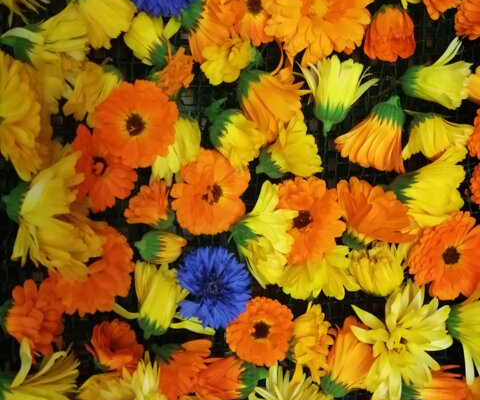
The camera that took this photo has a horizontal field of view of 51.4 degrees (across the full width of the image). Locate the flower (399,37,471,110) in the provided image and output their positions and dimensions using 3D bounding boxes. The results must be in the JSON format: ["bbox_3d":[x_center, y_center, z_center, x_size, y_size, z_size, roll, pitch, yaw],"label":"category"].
[{"bbox_3d":[0.115,-0.075,0.300,0.040,0.030,0.039,5,90,6],"label":"flower"}]

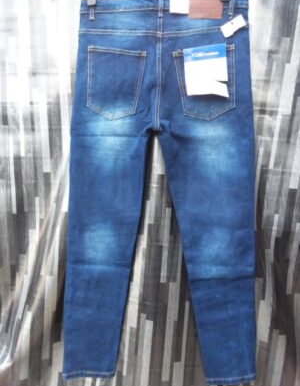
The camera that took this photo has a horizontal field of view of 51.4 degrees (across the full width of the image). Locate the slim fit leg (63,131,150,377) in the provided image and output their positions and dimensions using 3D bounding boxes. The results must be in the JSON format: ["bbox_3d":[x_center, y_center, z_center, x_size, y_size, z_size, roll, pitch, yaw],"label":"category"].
[{"bbox_3d":[-0.134,0.206,0.898,0.246,0.764,0.045,3,13,2],"label":"slim fit leg"}]

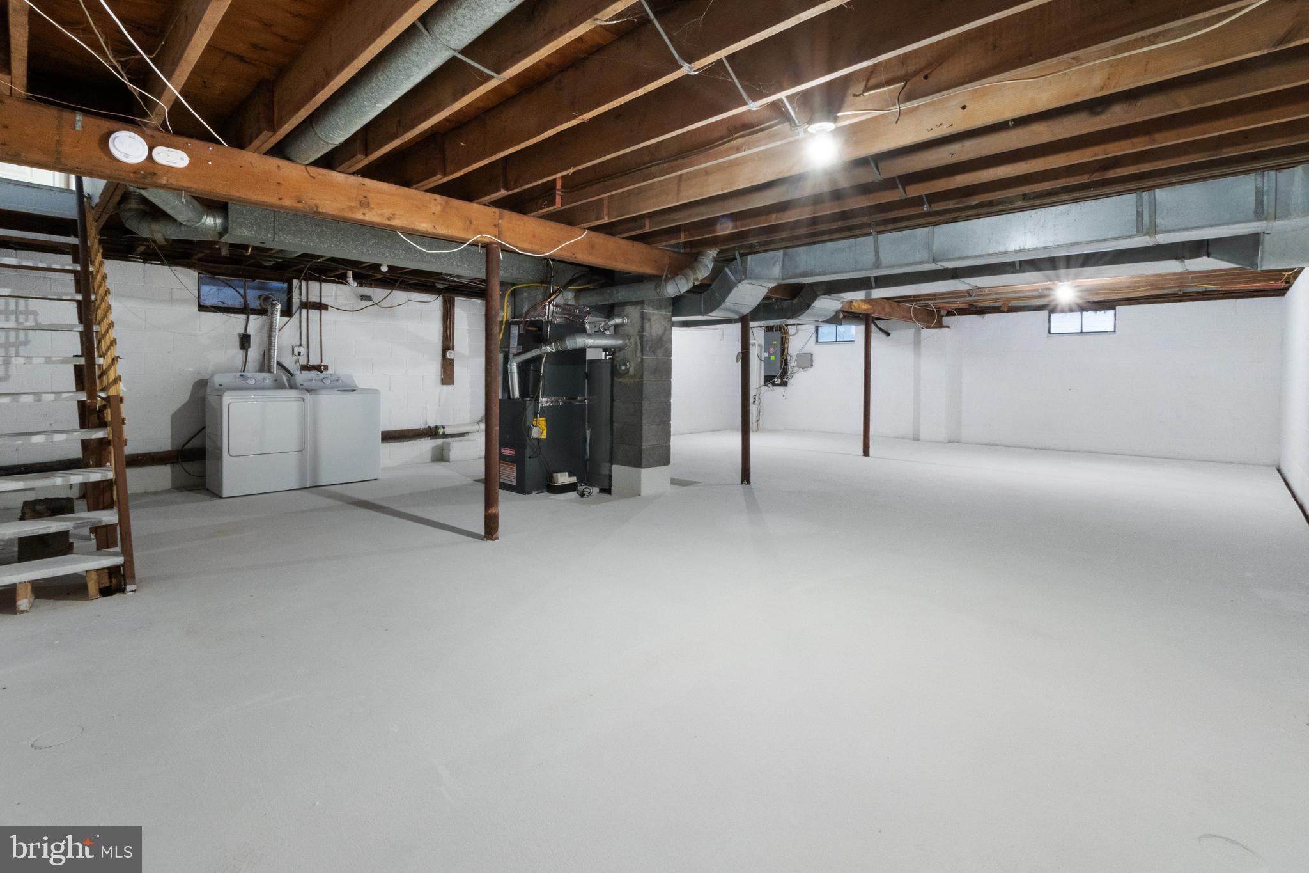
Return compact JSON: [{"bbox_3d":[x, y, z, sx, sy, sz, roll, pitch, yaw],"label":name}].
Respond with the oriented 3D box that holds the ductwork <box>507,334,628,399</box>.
[{"bbox_3d":[-0.810,-0.642,5.080,1.200,0.620,0.270,1,6,11],"label":"ductwork"}]

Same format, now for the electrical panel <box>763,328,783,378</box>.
[{"bbox_3d":[2.474,-1.720,11.391,0.380,0.910,0.110,5,7,42],"label":"electrical panel"}]

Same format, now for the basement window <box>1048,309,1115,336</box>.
[{"bbox_3d":[6.090,-1.637,7.770,0.770,0.375,0.100,5,7,40],"label":"basement window"}]

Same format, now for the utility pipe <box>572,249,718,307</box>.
[{"bbox_3d":[-0.140,-1.374,4.830,1.580,0.390,0.200,4,7,37],"label":"utility pipe"}]

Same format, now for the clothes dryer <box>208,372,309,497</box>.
[{"bbox_3d":[-3.850,-0.042,5.292,0.700,1.110,0.690,5,7,44],"label":"clothes dryer"}]

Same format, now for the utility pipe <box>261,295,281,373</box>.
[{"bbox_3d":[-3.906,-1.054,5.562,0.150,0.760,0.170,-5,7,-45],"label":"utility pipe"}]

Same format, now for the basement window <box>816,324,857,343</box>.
[{"bbox_3d":[3.340,-1.916,10.000,0.760,0.370,0.100,5,7,40],"label":"basement window"}]

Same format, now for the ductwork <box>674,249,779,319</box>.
[{"bbox_3d":[0.790,-1.374,5.100,1.200,0.490,0.550,5,7,41],"label":"ductwork"}]

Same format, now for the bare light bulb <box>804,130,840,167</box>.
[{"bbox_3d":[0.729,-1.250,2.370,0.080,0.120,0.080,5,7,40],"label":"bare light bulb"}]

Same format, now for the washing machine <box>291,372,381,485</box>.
[{"bbox_3d":[-3.375,-0.097,5.750,0.670,1.090,0.690,-5,8,-44],"label":"washing machine"}]

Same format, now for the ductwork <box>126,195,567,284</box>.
[{"bbox_3d":[-2.021,-1.418,4.053,2.800,0.240,0.280,-5,7,-44],"label":"ductwork"}]

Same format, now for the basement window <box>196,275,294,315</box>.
[{"bbox_3d":[-4.120,-1.427,5.492,0.780,0.390,0.090,-5,7,-45],"label":"basement window"}]

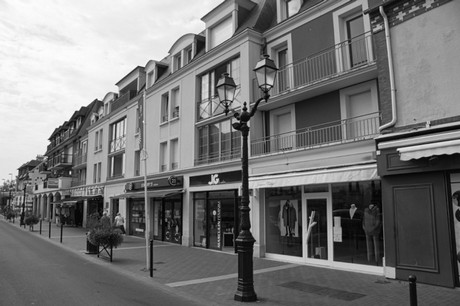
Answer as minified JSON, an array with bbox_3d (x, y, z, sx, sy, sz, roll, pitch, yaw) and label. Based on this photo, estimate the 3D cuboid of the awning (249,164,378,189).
[{"bbox_3d":[2.344,0.831,11.486,0.520,0.500,5.200,7,-12,-39],"label":"awning"}]

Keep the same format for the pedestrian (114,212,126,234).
[{"bbox_3d":[-7.522,4.856,23.714,0.580,1.540,0.500,7,-12,-39],"label":"pedestrian"}]

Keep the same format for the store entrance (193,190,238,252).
[{"bbox_3d":[-0.711,3.014,15.355,0.300,2.620,3.400,7,-12,-39],"label":"store entrance"}]

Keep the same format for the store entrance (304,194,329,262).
[{"bbox_3d":[2.794,2.464,11.096,0.150,2.140,1.000,7,-12,-39],"label":"store entrance"}]

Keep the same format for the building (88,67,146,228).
[{"bbox_3d":[-4.860,0.577,28.608,10.000,11.280,11.092,7,-11,-38],"label":"building"}]

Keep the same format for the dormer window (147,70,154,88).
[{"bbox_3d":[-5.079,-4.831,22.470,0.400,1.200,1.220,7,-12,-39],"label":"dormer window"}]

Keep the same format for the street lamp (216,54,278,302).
[{"bbox_3d":[0.331,0.480,7.394,0.432,5.057,1.718,7,-11,-38],"label":"street lamp"}]

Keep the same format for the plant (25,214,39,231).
[{"bbox_3d":[-16.145,5.684,27.958,1.000,1.380,1.300,7,-12,-39],"label":"plant"}]

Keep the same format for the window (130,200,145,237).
[{"bbox_3d":[-5.461,3.939,21.092,0.150,2.312,2.538,7,-11,-38],"label":"window"}]

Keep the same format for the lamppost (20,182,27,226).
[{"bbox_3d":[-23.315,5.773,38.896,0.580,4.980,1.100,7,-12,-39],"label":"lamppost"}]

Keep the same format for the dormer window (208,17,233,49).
[{"bbox_3d":[-0.347,-5.571,15.995,0.200,1.354,1.993,7,-11,-38],"label":"dormer window"}]

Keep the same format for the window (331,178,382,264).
[{"bbox_3d":[3.711,2.018,10.052,0.150,2.388,1.673,7,-11,-38],"label":"window"}]

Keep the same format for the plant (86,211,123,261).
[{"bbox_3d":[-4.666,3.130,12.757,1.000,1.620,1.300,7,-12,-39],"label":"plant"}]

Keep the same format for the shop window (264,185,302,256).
[{"bbox_3d":[1.861,2.389,12.153,0.150,2.416,1.861,7,-11,-38],"label":"shop window"}]

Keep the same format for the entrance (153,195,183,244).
[{"bbox_3d":[-3.210,3.429,18.230,0.300,2.463,3.121,7,-11,-38],"label":"entrance"}]

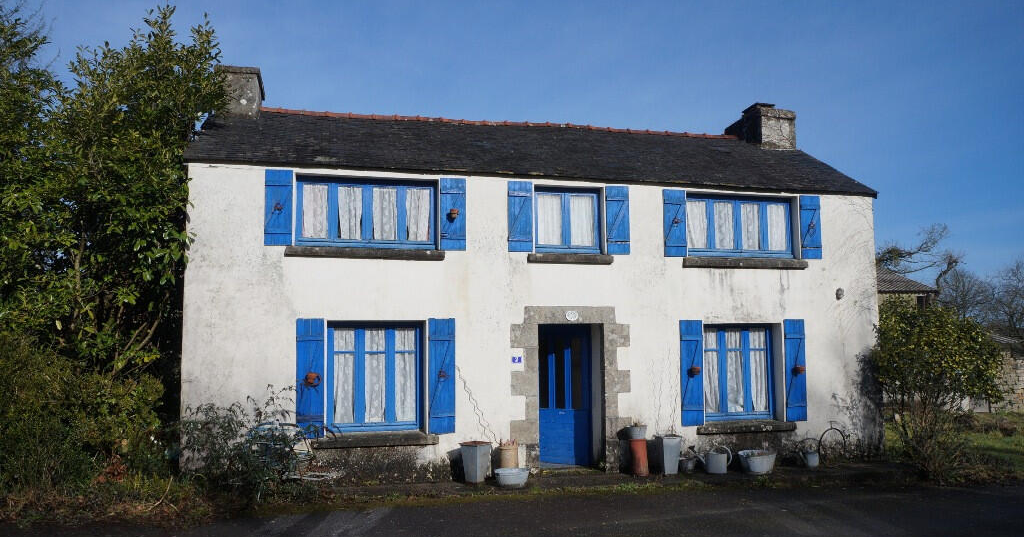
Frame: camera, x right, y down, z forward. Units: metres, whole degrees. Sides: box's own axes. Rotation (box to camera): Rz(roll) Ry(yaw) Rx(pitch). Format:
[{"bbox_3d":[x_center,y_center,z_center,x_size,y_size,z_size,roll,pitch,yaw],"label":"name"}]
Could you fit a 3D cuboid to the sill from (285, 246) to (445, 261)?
[{"bbox_3d":[-1.959,-0.185,10.350,2.091,0.144,0.250,1,-4,-14],"label":"sill"}]

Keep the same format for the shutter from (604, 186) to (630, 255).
[{"bbox_3d":[1.567,-0.708,11.351,0.374,1.023,0.050,1,-5,-15],"label":"shutter"}]

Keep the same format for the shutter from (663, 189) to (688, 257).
[{"bbox_3d":[2.384,-0.652,11.266,0.366,0.979,0.050,1,-4,-15],"label":"shutter"}]

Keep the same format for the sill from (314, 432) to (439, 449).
[{"bbox_3d":[-1.802,2.286,10.205,1.652,0.122,0.250,1,-4,-14],"label":"sill"}]

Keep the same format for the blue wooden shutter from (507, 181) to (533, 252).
[{"bbox_3d":[0.122,-0.741,10.975,0.356,1.018,0.050,1,-5,-15],"label":"blue wooden shutter"}]

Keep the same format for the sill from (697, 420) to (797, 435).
[{"bbox_3d":[3.561,2.458,11.890,1.726,0.170,0.310,1,-5,-16],"label":"sill"}]

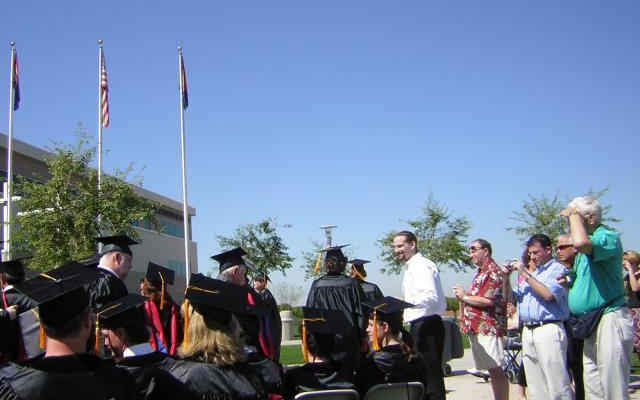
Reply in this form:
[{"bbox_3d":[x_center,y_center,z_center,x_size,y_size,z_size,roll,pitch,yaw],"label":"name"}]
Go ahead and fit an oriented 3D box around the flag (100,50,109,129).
[{"bbox_3d":[-6.637,-3.465,20.500,0.300,2.400,0.300,-3,-10,0],"label":"flag"}]

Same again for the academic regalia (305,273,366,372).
[{"bbox_3d":[0.139,1.283,5.950,0.570,1.220,0.420,-2,-10,-6],"label":"academic regalia"}]

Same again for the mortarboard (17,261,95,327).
[{"bbox_3d":[-0.986,0.361,2.537,0.250,0.130,0.250,-22,20,-15],"label":"mortarboard"}]

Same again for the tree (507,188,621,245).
[{"bbox_3d":[7.475,1.775,20.102,3.400,4.300,3.300,-3,-9,0],"label":"tree"}]

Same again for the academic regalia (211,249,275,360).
[{"bbox_3d":[-0.582,1.248,5.152,0.550,1.720,0.550,-1,-10,-12],"label":"academic regalia"}]

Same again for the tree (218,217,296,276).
[{"bbox_3d":[-2.035,2.617,21.672,2.600,4.150,2.500,-3,-9,0],"label":"tree"}]

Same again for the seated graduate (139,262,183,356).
[{"bbox_3d":[-1.399,1.343,5.876,0.500,1.590,0.400,0,-9,-20],"label":"seated graduate"}]

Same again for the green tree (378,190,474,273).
[{"bbox_3d":[3.231,2.092,20.104,2.900,4.600,2.800,-3,-10,0],"label":"green tree"}]

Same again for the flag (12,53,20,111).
[{"bbox_3d":[-9.715,-3.796,21.306,0.260,1.970,0.220,-3,-9,0],"label":"flag"}]

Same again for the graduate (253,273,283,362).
[{"bbox_3d":[-0.854,2.054,10.619,0.420,1.770,0.550,3,-11,-35],"label":"graduate"}]

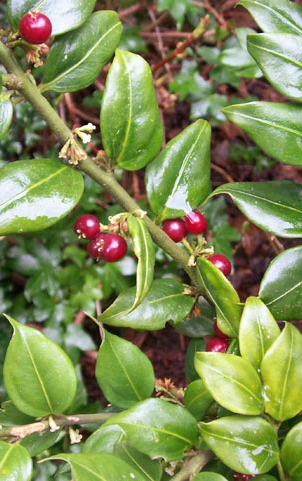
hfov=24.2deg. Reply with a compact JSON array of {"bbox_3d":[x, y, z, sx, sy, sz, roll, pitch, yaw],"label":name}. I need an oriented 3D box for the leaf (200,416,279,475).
[{"bbox_3d":[0.027,0.063,0.218,0.026,0.005,0.017,21,68,9],"label":"leaf"}]

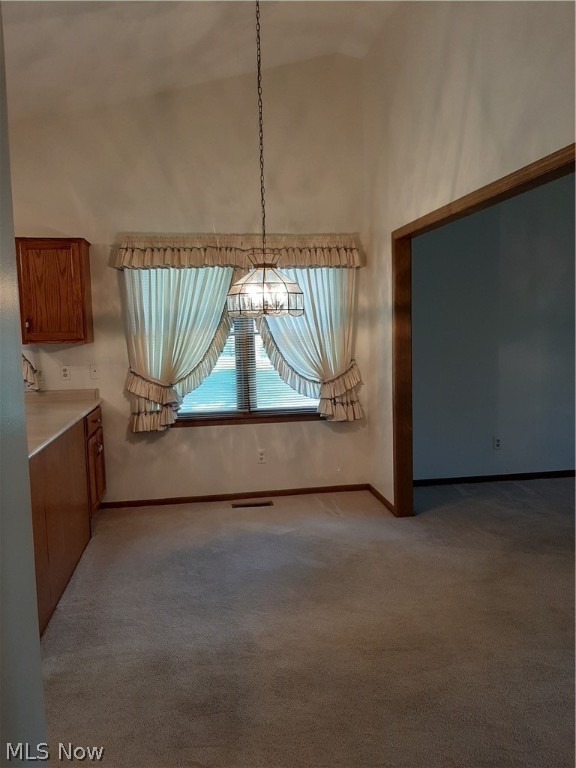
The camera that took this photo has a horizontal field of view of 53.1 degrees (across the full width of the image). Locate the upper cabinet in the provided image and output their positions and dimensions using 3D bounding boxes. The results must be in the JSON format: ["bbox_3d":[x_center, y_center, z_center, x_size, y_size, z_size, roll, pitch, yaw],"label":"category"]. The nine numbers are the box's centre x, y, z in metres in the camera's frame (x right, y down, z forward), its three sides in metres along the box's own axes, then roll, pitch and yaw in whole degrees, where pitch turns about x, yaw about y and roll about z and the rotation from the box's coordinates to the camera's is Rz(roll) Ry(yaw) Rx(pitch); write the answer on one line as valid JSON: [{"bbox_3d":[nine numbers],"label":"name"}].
[{"bbox_3d":[-1.749,-0.690,4.378,0.462,0.770,0.320,-2,5,-9],"label":"upper cabinet"}]

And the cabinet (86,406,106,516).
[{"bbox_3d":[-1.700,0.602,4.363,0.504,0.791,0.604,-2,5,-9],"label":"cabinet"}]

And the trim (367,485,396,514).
[{"bbox_3d":[0.762,0.944,4.734,0.017,0.058,0.717,-2,5,-9],"label":"trim"}]

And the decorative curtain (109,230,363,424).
[{"bbox_3d":[-0.346,-0.430,4.721,1.967,1.555,0.139,-2,5,-9],"label":"decorative curtain"}]

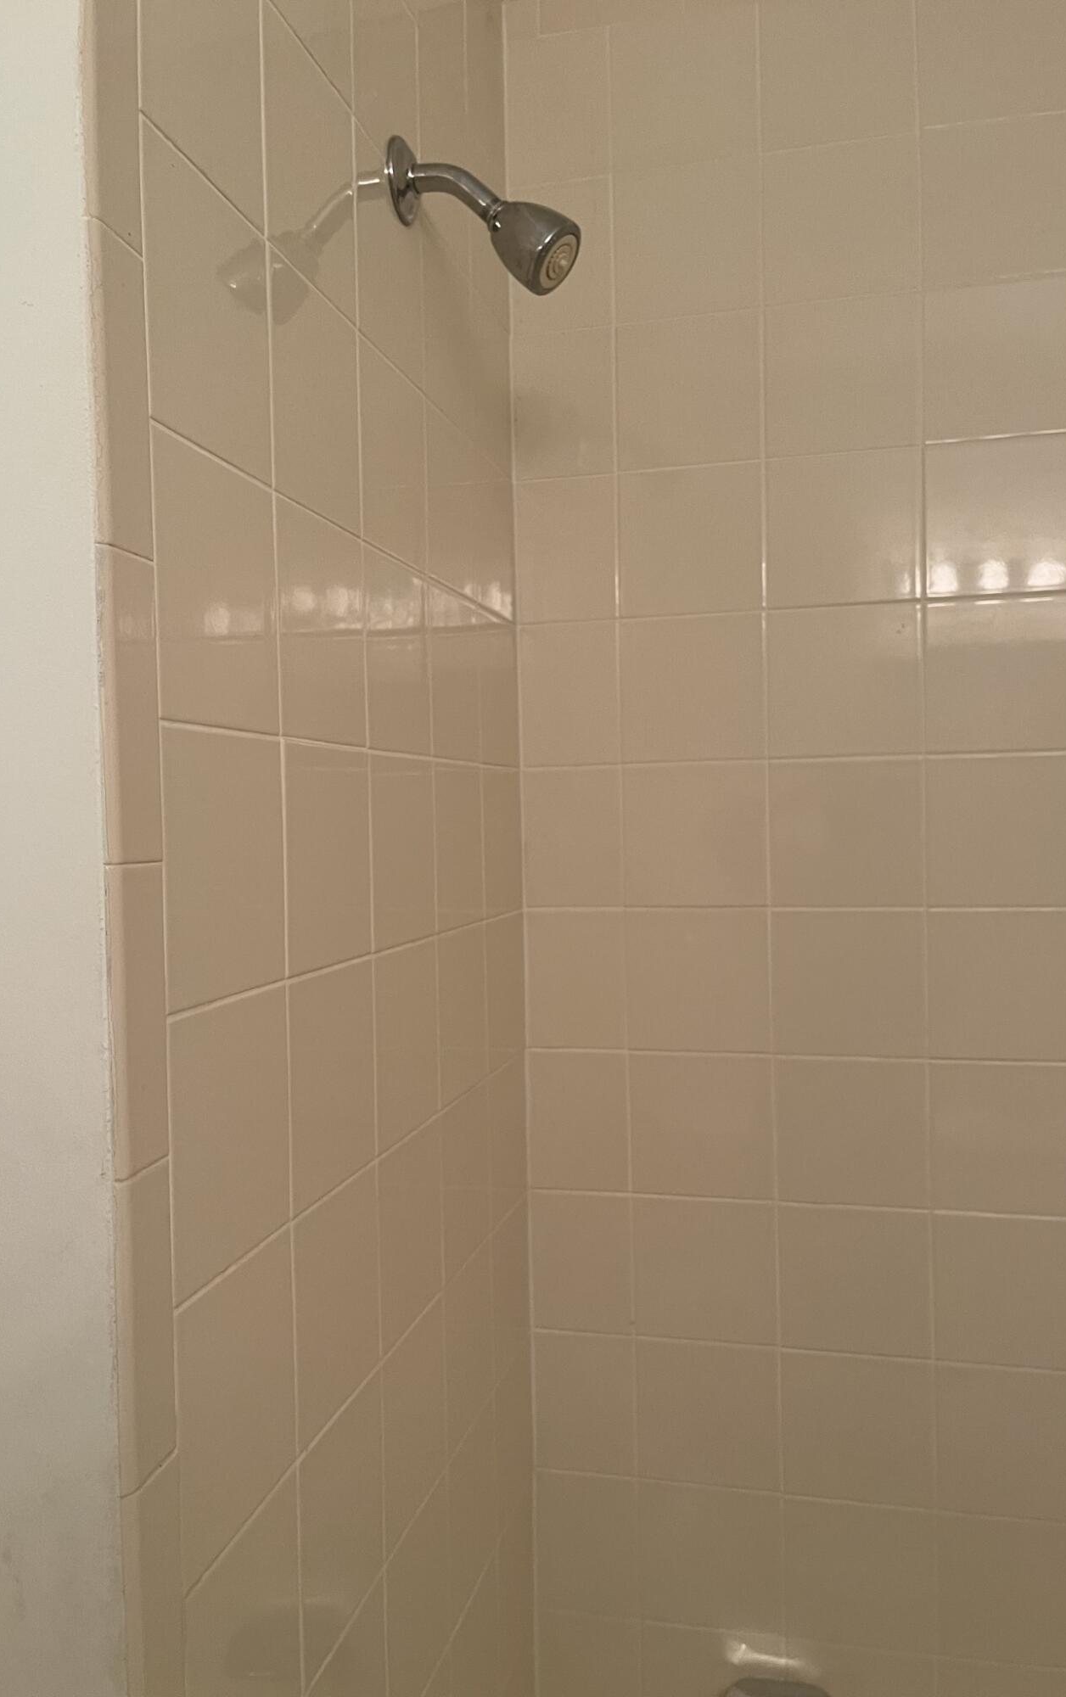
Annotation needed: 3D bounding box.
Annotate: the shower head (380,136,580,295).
[{"bbox_3d":[-0.035,-0.507,1.017,0.148,0.134,0.066,-1,2,14],"label":"shower head"}]

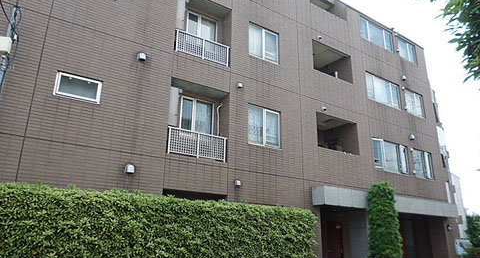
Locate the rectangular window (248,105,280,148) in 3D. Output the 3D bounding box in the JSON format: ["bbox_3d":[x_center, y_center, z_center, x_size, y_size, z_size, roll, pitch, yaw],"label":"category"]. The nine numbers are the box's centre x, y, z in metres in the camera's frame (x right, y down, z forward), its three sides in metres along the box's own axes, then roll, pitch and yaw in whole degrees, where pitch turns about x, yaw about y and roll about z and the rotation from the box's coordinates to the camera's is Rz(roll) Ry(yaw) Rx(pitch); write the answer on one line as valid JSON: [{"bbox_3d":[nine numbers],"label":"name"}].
[{"bbox_3d":[0.726,-0.044,10.771,1.243,1.219,0.120,13,-21,-32],"label":"rectangular window"}]

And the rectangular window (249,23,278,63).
[{"bbox_3d":[0.764,-2.724,11.624,1.235,1.194,0.120,13,-21,-32],"label":"rectangular window"}]

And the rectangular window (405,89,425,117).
[{"bbox_3d":[7.859,-1.114,16.299,1.442,1.131,0.120,13,-21,-32],"label":"rectangular window"}]

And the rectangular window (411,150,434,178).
[{"bbox_3d":[7.698,1.499,15.212,1.437,1.202,0.120,13,-21,-32],"label":"rectangular window"}]

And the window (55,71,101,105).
[{"bbox_3d":[-3.631,-0.896,8.119,0.956,0.552,0.120,13,-21,-32],"label":"window"}]

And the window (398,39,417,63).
[{"bbox_3d":[7.912,-3.640,17.110,1.400,1.051,0.120,13,-21,-32],"label":"window"}]

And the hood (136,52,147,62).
[{"bbox_3d":[-2.464,-1.788,9.056,0.180,0.180,0.150,13,-21,-32],"label":"hood"}]

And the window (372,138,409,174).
[{"bbox_3d":[5.964,1.127,14.242,2.234,1.232,0.140,13,-21,-32],"label":"window"}]

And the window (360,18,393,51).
[{"bbox_3d":[5.948,-4.075,15.696,2.252,1.109,0.120,13,-21,-32],"label":"window"}]

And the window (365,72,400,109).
[{"bbox_3d":[6.020,-1.537,15.136,2.314,1.188,0.120,13,-21,-32],"label":"window"}]

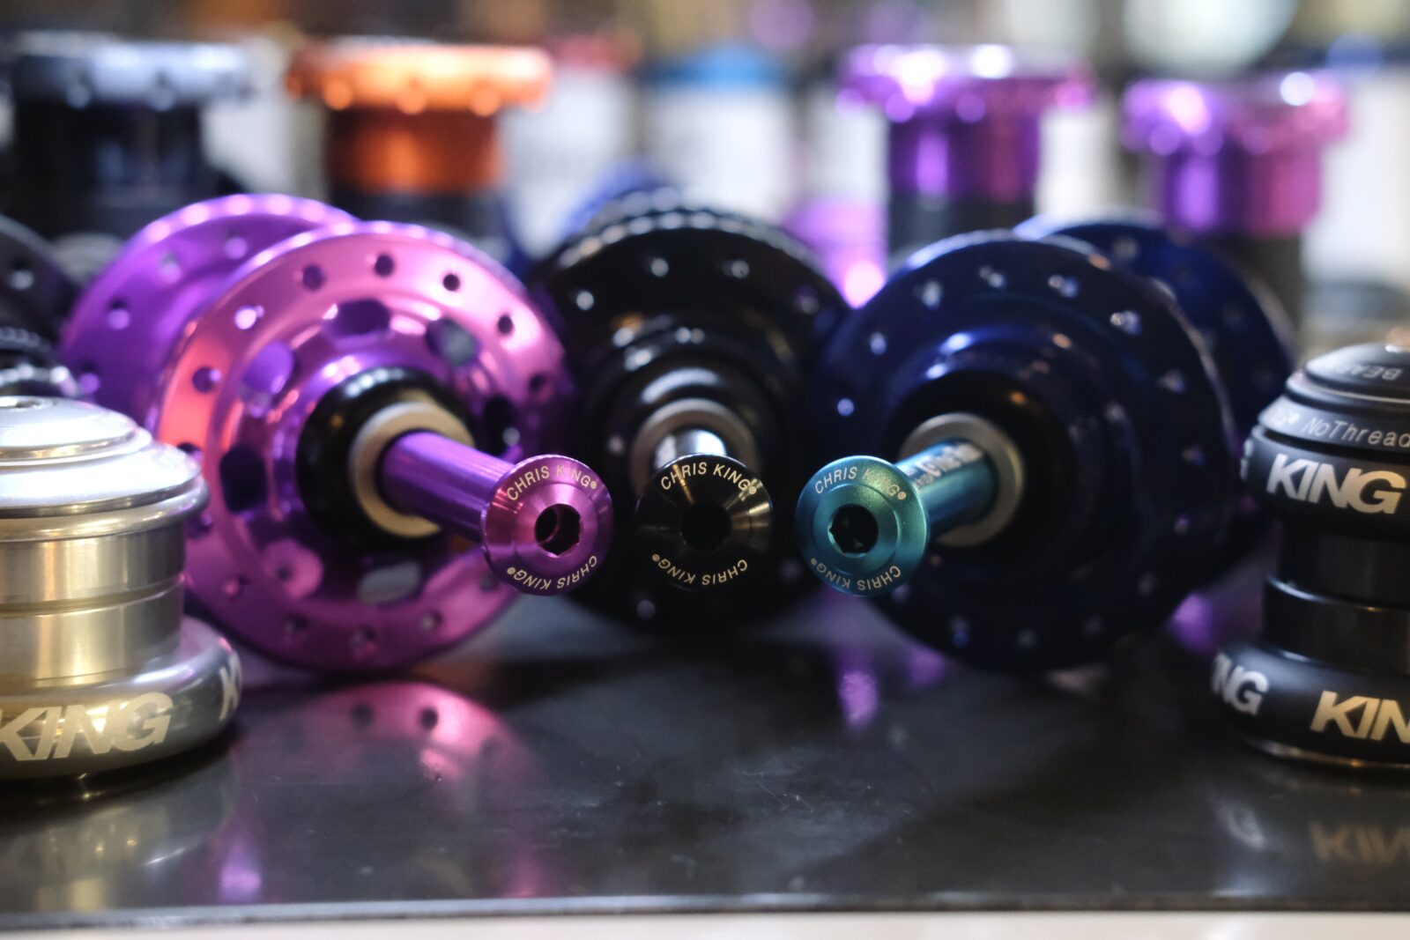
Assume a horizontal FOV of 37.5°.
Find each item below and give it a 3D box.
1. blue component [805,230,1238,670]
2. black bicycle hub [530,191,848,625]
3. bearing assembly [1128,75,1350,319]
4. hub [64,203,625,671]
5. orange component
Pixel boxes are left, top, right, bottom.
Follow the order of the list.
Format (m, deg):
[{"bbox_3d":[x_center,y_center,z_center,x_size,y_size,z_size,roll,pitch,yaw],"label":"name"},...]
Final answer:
[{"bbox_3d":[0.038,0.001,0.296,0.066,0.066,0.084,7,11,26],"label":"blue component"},{"bbox_3d":[-0.002,-0.005,0.323,0.066,0.066,0.131,1,10,-2],"label":"black bicycle hub"},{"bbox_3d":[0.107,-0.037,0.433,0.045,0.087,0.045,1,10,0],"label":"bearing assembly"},{"bbox_3d":[-0.054,-0.004,0.312,0.066,0.066,0.135,-5,12,-31],"label":"hub"},{"bbox_3d":[-0.057,-0.070,0.416,0.050,0.029,0.050,1,10,0],"label":"orange component"}]

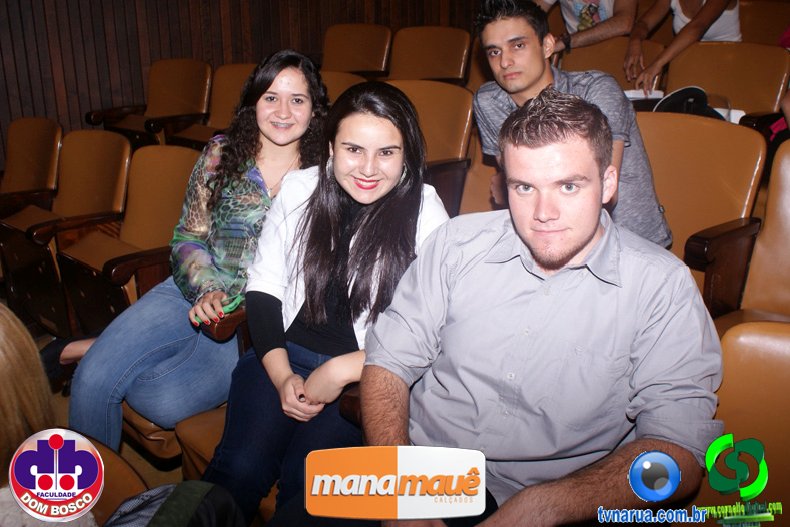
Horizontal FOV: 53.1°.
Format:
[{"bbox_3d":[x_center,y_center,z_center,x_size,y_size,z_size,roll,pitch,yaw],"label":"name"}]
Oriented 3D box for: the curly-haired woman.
[{"bbox_3d":[-0.440,0.120,1.901,0.500,1.210,0.660,12,21,32],"label":"curly-haired woman"}]

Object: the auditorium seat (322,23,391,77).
[{"bbox_3d":[-0.310,-0.879,4.375,0.550,0.850,0.520,15,24,37],"label":"auditorium seat"}]

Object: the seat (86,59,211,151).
[{"bbox_3d":[-1.158,-0.559,3.873,0.550,0.850,0.520,15,23,36],"label":"seat"}]

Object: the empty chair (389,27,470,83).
[{"bbox_3d":[0.074,-0.770,4.066,0.550,0.850,0.520,16,24,38],"label":"empty chair"}]

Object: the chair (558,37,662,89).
[{"bbox_3d":[0.815,-0.543,3.420,0.550,0.850,0.520,18,25,41],"label":"chair"}]

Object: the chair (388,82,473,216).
[{"bbox_3d":[-0.020,-0.228,2.934,0.550,0.850,0.520,18,25,41],"label":"chair"}]

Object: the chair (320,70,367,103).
[{"bbox_3d":[-0.389,-0.342,3.257,0.550,0.850,0.520,17,24,39],"label":"chair"}]

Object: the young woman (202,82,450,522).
[{"bbox_3d":[-0.141,0.258,1.546,0.480,1.170,0.650,9,20,27],"label":"young woman"}]

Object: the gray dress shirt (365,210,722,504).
[{"bbox_3d":[0.233,0.207,1.318,0.570,0.560,0.380,14,22,36],"label":"gray dress shirt"}]

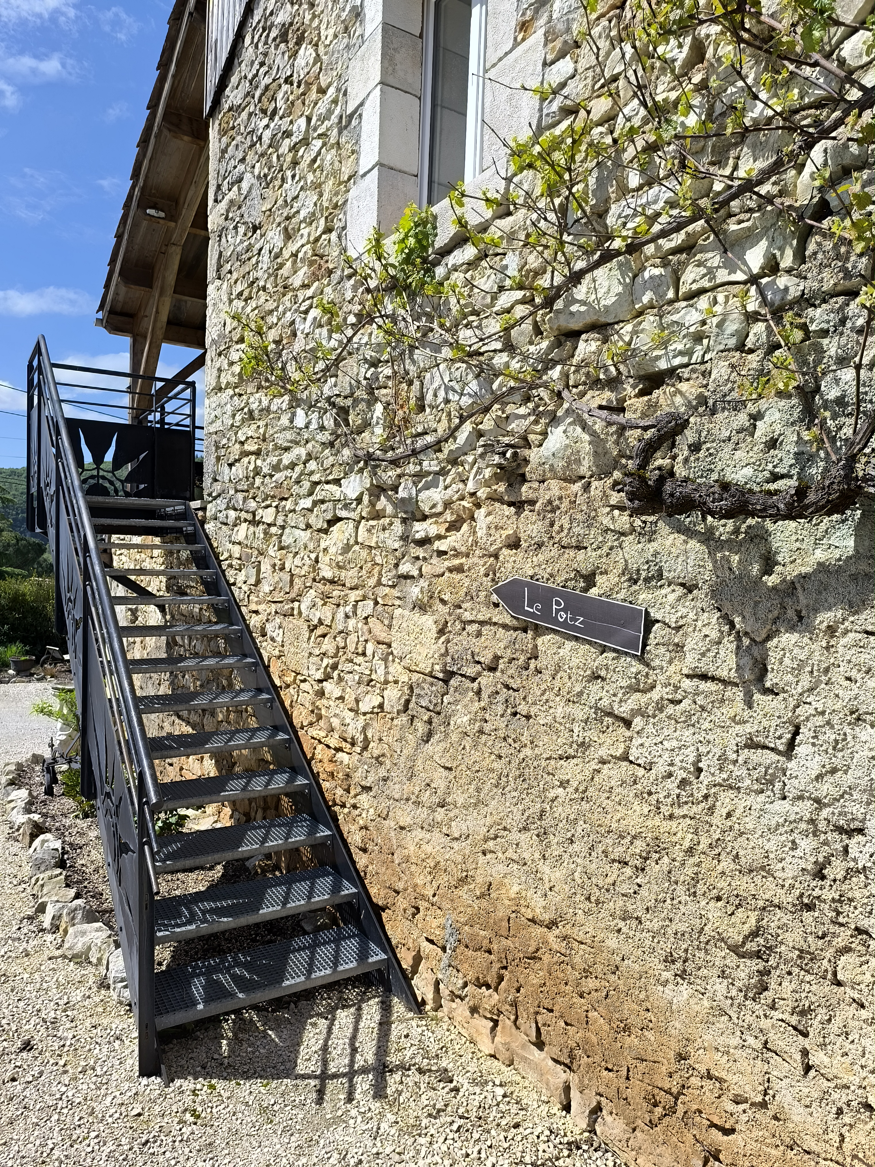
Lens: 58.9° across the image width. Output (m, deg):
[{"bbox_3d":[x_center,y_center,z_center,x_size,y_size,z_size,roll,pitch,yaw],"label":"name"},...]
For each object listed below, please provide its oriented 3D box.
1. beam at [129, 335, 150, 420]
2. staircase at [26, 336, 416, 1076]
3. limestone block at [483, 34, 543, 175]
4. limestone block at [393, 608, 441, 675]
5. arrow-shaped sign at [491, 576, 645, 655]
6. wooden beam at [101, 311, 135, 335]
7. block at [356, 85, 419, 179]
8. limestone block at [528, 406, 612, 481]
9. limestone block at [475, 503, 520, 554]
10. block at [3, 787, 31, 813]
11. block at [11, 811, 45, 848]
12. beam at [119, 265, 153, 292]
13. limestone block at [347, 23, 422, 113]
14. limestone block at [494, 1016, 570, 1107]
[{"bbox_3d":[-3.276,-1.738,8.544,0.165,1.985,0.160,0,2,-32],"label":"beam"},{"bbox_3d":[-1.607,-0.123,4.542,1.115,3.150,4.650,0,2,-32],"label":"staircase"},{"bbox_3d":[0.342,-1.557,2.570,0.220,0.330,0.315,0,2,-33],"label":"limestone block"},{"bbox_3d":[-0.009,0.224,3.057,0.180,0.215,0.350,0,2,-33],"label":"limestone block"},{"bbox_3d":[0.375,0.077,2.410,0.020,0.129,0.690,0,9,-33],"label":"arrow-shaped sign"},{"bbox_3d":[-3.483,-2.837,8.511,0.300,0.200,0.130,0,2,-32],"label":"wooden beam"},{"bbox_3d":[-0.218,-2.042,3.565,0.215,0.345,0.180,0,2,-33],"label":"block"},{"bbox_3d":[0.468,-0.434,2.409,0.180,0.215,0.360,0,2,-33],"label":"limestone block"},{"bbox_3d":[0.271,-0.185,2.707,0.170,0.165,0.235,0,2,-33],"label":"limestone block"},{"bbox_3d":[-2.665,1.369,4.913,0.180,0.120,0.160,0,2,-32],"label":"block"},{"bbox_3d":[-2.365,1.404,4.492,0.180,0.145,0.190,0,2,-32],"label":"block"},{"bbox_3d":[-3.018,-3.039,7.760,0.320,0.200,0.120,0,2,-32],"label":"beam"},{"bbox_3d":[-0.247,-2.345,3.611,0.215,0.255,0.320,0,2,-33],"label":"limestone block"},{"bbox_3d":[0.332,1.472,2.426,0.150,0.155,0.345,0,2,-33],"label":"limestone block"}]

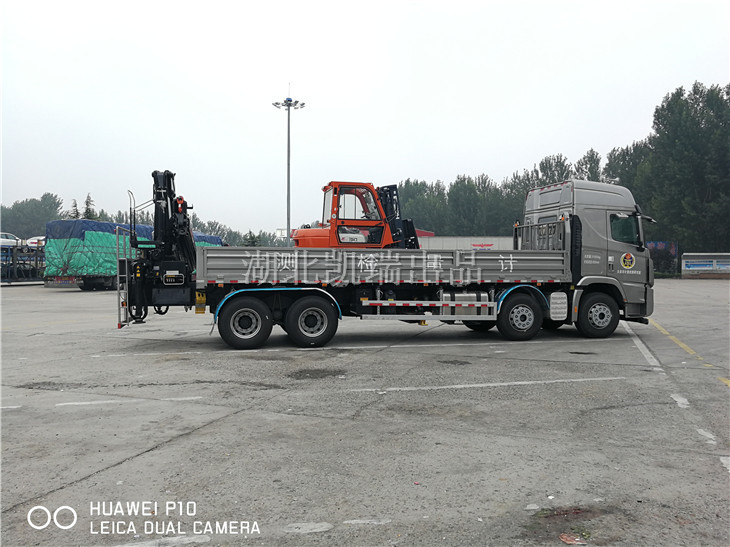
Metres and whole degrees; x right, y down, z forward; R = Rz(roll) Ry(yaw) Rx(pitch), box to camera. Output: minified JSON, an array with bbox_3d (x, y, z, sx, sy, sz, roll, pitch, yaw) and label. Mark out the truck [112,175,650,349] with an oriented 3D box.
[{"bbox_3d":[0.861,-0.424,13.378,12.024,3.807,2.538,0,1,-13],"label":"truck"}]

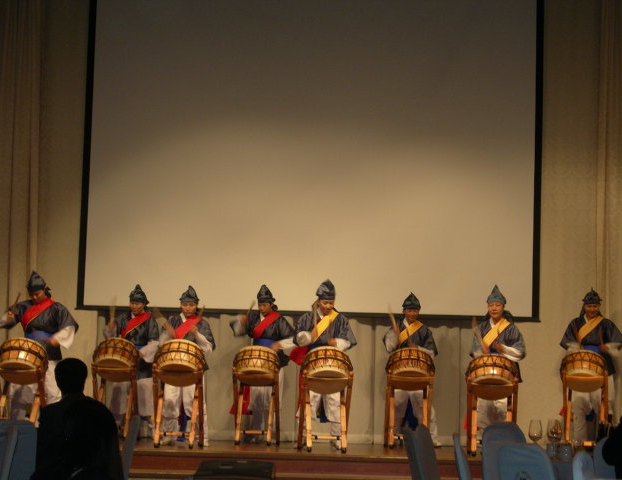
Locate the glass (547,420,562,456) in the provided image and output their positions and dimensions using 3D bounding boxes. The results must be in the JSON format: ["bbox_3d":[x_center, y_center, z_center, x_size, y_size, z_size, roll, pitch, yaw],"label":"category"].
[{"bbox_3d":[1.317,1.068,9.200,0.078,0.206,0.078,2,-5,0],"label":"glass"}]

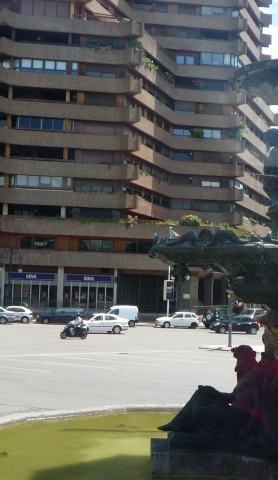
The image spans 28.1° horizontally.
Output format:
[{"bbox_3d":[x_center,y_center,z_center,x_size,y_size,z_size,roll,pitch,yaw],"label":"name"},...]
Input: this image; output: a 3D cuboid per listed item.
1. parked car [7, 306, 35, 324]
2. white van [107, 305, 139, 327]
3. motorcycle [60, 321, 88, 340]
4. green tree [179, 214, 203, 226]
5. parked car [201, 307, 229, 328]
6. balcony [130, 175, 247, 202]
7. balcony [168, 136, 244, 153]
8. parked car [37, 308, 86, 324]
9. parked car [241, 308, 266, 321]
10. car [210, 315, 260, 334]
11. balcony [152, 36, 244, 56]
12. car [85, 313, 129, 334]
[{"bbox_3d":[-11.300,6.501,48.401,4.100,1.430,1.720,3,-5,-3],"label":"parked car"},{"bbox_3d":[-2.087,6.687,49.330,4.100,1.810,1.700,2,-4,-3],"label":"white van"},{"bbox_3d":[-4.294,5.978,36.691,2.000,1.150,0.750,4,-5,-24],"label":"motorcycle"},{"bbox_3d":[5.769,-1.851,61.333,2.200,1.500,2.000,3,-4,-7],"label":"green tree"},{"bbox_3d":[7.755,7.116,50.264,1.750,1.800,4.200,-1,-5,44],"label":"parked car"},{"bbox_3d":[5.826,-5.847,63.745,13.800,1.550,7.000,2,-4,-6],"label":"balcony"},{"bbox_3d":[8.292,-11.459,67.201,9.354,1.500,1.512,2,-4,-6],"label":"balcony"},{"bbox_3d":[-6.891,6.712,49.315,4.350,1.420,1.710,2,-4,-3],"label":"parked car"},{"bbox_3d":[11.988,8.063,57.081,1.720,1.600,4.200,-2,-6,45],"label":"parked car"},{"bbox_3d":[7.814,6.864,45.300,3.900,1.470,1.710,3,-4,-8],"label":"car"},{"bbox_3d":[7.556,-23.536,67.598,11.672,1.600,1.449,2,-4,-6],"label":"balcony"},{"bbox_3d":[-2.947,6.066,40.700,4.500,1.440,1.730,3,-4,-20],"label":"car"}]

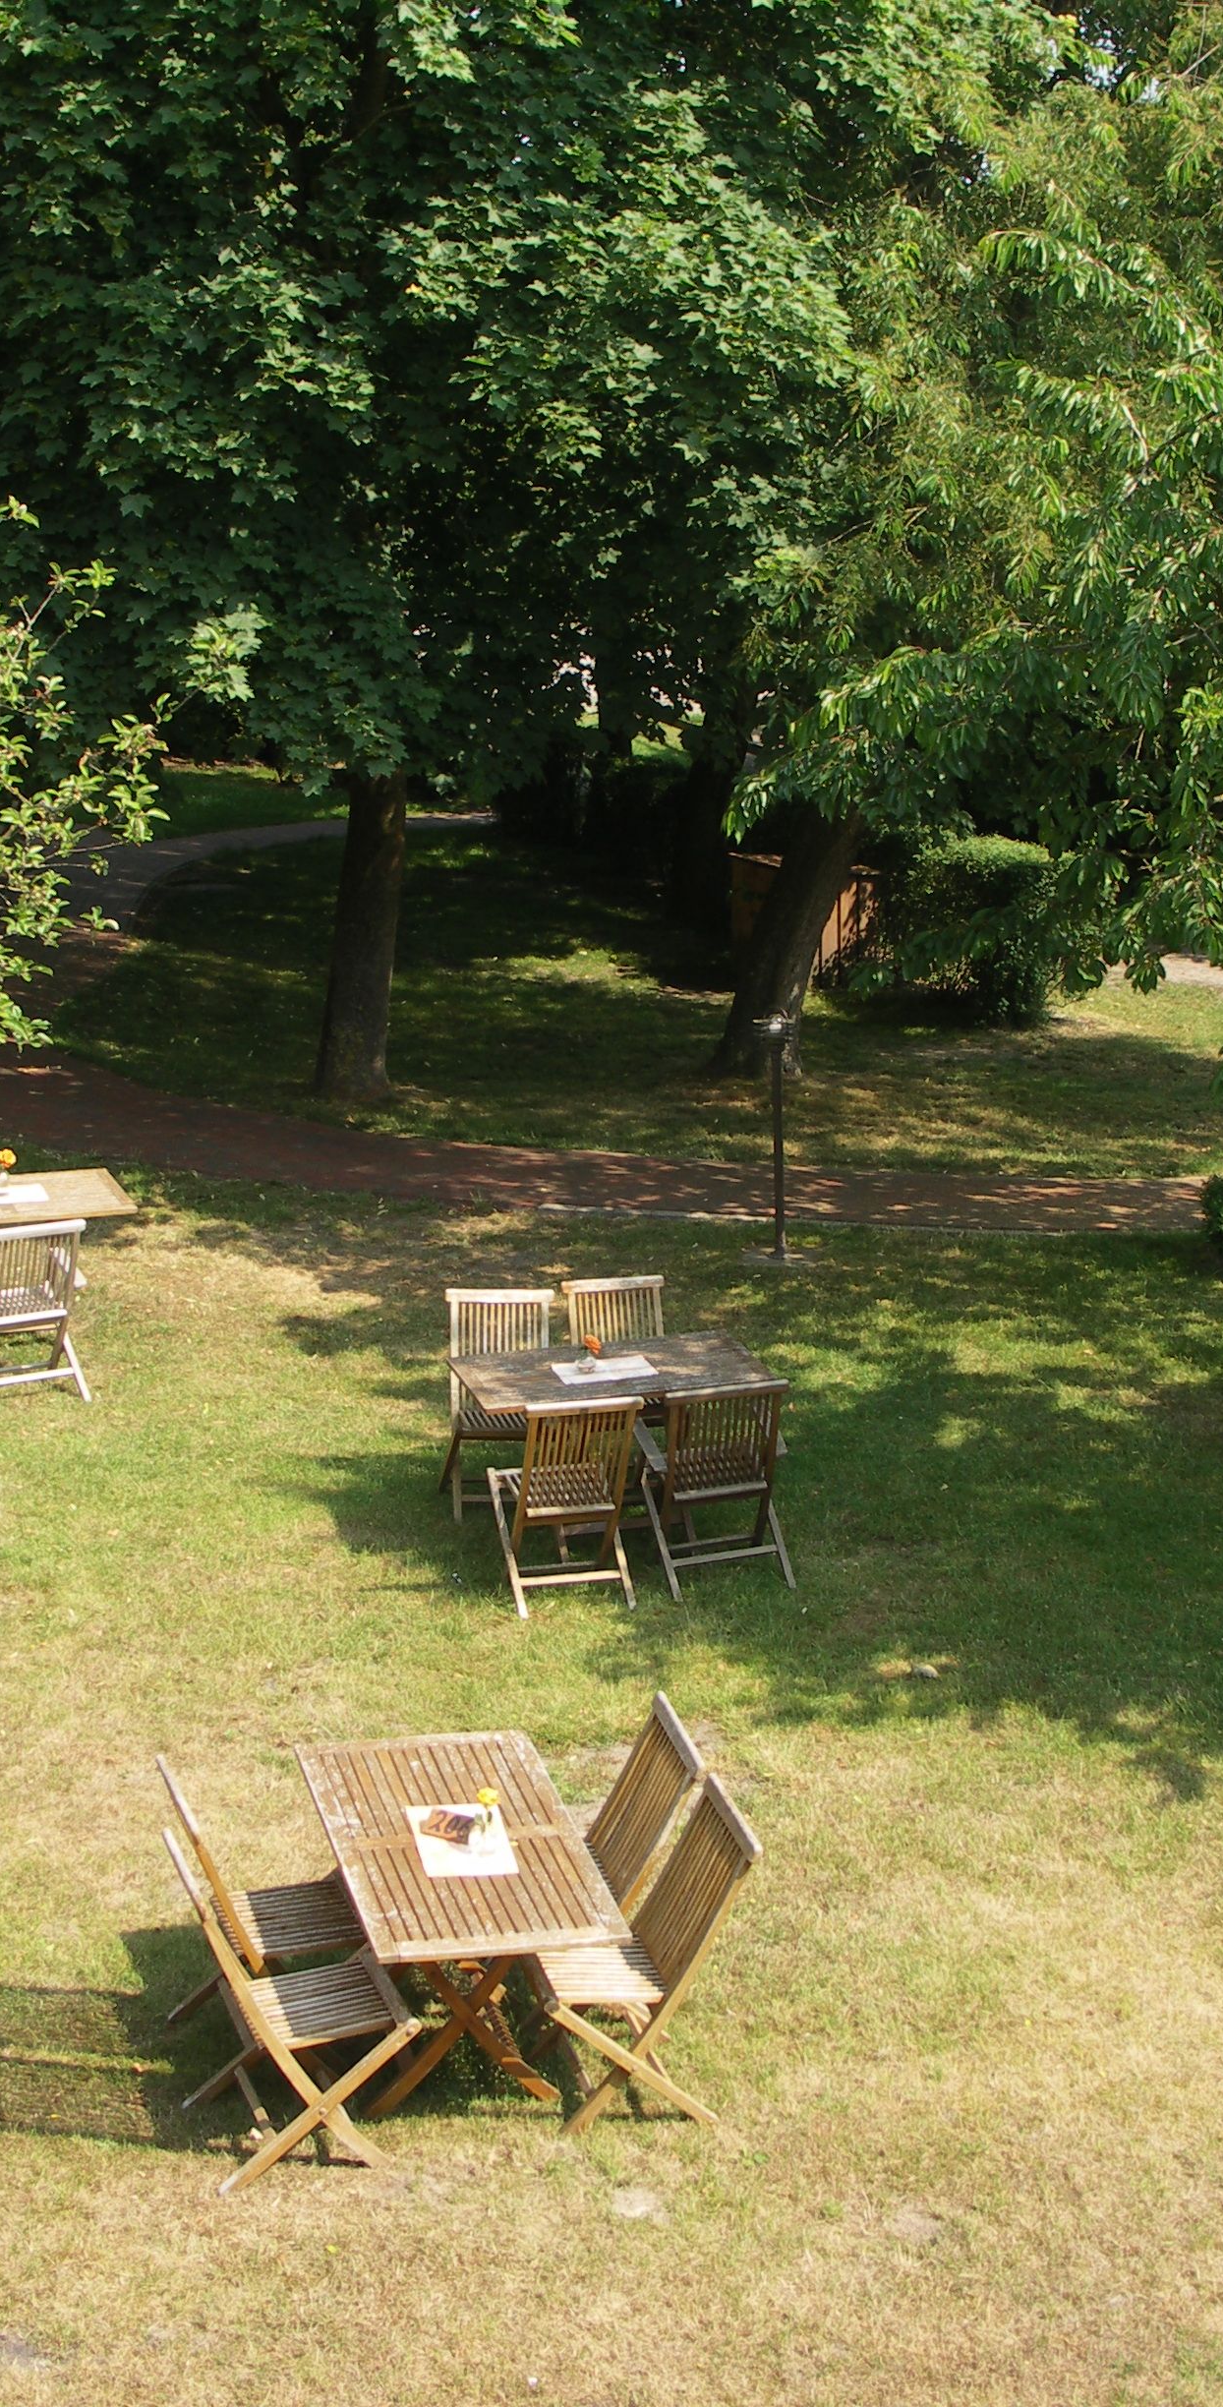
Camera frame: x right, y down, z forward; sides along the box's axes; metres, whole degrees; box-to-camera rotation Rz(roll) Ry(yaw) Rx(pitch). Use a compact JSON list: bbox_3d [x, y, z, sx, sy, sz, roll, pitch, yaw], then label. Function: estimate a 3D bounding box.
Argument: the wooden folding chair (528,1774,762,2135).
[{"bbox_3d":[0.049,2.190,9.717,0.604,0.875,0.495,-2,17,-14],"label":"wooden folding chair"}]

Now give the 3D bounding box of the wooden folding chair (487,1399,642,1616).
[{"bbox_3d":[-0.179,1.136,13.305,0.495,0.875,0.604,-3,17,-15],"label":"wooden folding chair"}]

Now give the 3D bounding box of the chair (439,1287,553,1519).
[{"bbox_3d":[-0.456,0.868,14.038,0.476,0.888,0.604,0,17,-6],"label":"chair"}]

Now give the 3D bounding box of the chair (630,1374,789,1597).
[{"bbox_3d":[0.400,1.080,13.508,0.560,0.880,0.610,-4,16,-17],"label":"chair"}]

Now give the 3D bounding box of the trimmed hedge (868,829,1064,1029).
[{"bbox_3d":[2.670,-2.045,24.444,1.350,1.200,1.200,1,16,0],"label":"trimmed hedge"}]

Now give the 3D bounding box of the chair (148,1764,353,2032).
[{"bbox_3d":[-1.004,2.108,9.887,0.604,0.875,0.495,-5,18,-21],"label":"chair"}]

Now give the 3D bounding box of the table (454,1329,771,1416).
[{"bbox_3d":[-0.014,1.038,13.912,1.220,0.732,0.693,-3,17,-17],"label":"table"}]

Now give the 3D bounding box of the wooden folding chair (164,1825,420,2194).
[{"bbox_3d":[-0.917,2.249,9.411,0.604,0.875,0.495,-4,17,-19],"label":"wooden folding chair"}]

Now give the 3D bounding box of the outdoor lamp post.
[{"bbox_3d":[0.885,-0.346,17.654,0.247,1.348,0.247,-1,16,1],"label":"outdoor lamp post"}]

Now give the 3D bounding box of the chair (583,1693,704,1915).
[{"bbox_3d":[-0.076,2.031,10.173,0.604,0.888,0.476,-3,17,-14],"label":"chair"}]

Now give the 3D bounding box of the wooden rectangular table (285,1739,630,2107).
[{"bbox_3d":[-0.464,2.206,9.863,0.716,0.732,1.279,-3,17,-15],"label":"wooden rectangular table"}]

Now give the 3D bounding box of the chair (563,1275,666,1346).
[{"bbox_3d":[0.077,0.824,14.238,0.476,0.888,0.604,-3,18,-16],"label":"chair"}]

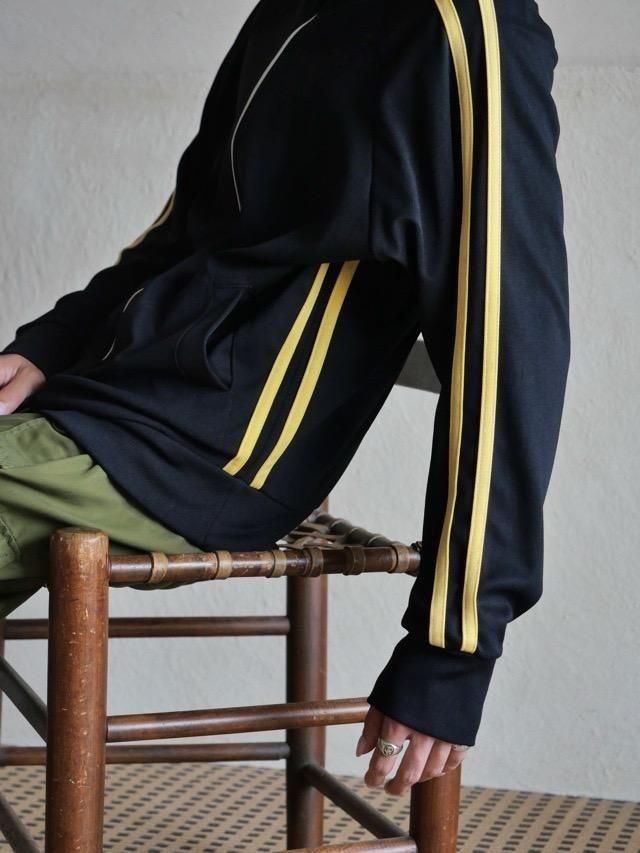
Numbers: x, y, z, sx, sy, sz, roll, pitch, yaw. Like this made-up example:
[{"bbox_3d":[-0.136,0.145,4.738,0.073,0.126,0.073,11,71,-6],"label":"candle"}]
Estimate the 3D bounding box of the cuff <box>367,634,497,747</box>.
[{"bbox_3d":[0.094,0.212,1.600,0.092,0.075,0.068,20,2,0],"label":"cuff"}]

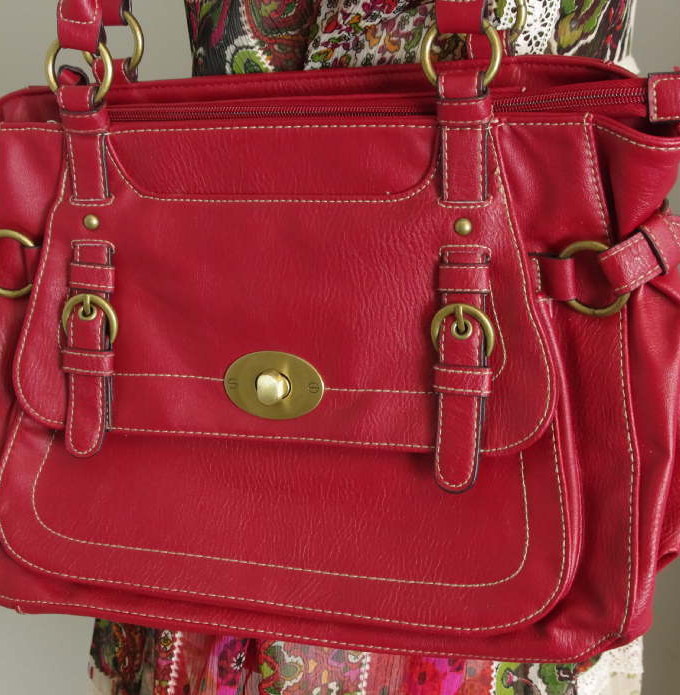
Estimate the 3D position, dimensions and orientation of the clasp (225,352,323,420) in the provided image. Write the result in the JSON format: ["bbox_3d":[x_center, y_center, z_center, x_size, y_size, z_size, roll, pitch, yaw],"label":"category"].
[{"bbox_3d":[-0.034,0.020,0.736,0.053,0.036,0.013,3,11,20],"label":"clasp"}]

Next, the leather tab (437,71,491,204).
[{"bbox_3d":[0.061,-0.102,0.695,0.025,0.065,0.014,3,11,20],"label":"leather tab"}]

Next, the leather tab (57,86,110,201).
[{"bbox_3d":[-0.139,-0.111,0.776,0.024,0.062,0.014,3,11,20],"label":"leather tab"}]

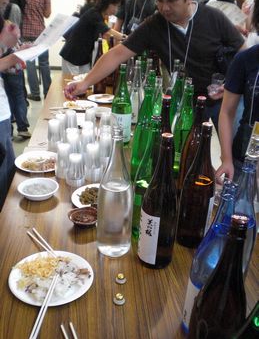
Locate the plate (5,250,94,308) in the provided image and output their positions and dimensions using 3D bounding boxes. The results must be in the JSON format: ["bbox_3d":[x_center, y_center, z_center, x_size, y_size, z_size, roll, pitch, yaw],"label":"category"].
[{"bbox_3d":[-0.210,0.298,1.034,0.224,0.020,0.224,3,25,-1],"label":"plate"}]

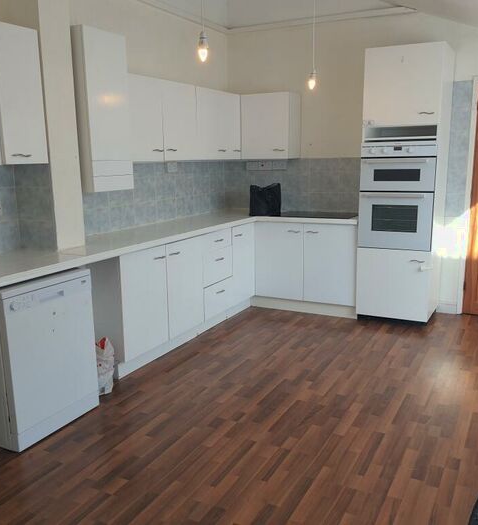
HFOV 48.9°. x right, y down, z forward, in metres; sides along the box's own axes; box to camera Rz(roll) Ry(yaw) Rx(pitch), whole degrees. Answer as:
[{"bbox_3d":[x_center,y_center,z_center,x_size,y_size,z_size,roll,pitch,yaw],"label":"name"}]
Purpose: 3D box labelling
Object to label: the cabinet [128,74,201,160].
[{"bbox_3d":[-0.734,-1.128,4.235,0.320,0.628,0.945,5,13,28],"label":"cabinet"}]

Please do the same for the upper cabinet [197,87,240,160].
[{"bbox_3d":[-0.316,-1.288,4.993,0.320,0.627,0.815,5,13,28],"label":"upper cabinet"}]

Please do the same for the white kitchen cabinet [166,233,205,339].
[{"bbox_3d":[-0.656,0.160,4.185,0.576,0.723,0.496,5,13,28],"label":"white kitchen cabinet"}]

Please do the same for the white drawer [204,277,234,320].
[{"bbox_3d":[-0.400,0.287,4.641,0.525,0.286,0.487,5,13,28],"label":"white drawer"}]

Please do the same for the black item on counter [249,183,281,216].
[{"bbox_3d":[0.276,-0.601,5.049,0.283,0.309,0.162,3,12,19],"label":"black item on counter"}]

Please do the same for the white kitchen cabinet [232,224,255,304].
[{"bbox_3d":[-0.204,-0.014,5.019,0.576,0.723,0.460,5,13,28],"label":"white kitchen cabinet"}]

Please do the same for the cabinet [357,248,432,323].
[{"bbox_3d":[1.460,0.139,4.782,0.605,0.608,0.605,5,13,28],"label":"cabinet"}]

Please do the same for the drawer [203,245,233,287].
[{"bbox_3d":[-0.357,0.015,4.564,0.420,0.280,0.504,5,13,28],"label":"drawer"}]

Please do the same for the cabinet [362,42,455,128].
[{"bbox_3d":[1.446,-1.463,4.463,0.608,0.608,0.610,5,13,28],"label":"cabinet"}]

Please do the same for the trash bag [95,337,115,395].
[{"bbox_3d":[-0.912,0.648,3.354,0.232,0.353,0.242,5,13,28],"label":"trash bag"}]

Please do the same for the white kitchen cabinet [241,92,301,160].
[{"bbox_3d":[0.319,-1.339,5.222,0.514,0.613,0.296,5,13,28],"label":"white kitchen cabinet"}]

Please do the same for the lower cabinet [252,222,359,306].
[{"bbox_3d":[0.727,-0.047,5.106,0.982,0.723,0.576,5,13,28],"label":"lower cabinet"}]

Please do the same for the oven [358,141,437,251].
[{"bbox_3d":[1.434,-0.594,4.614,0.603,0.895,0.575,5,13,28],"label":"oven"}]

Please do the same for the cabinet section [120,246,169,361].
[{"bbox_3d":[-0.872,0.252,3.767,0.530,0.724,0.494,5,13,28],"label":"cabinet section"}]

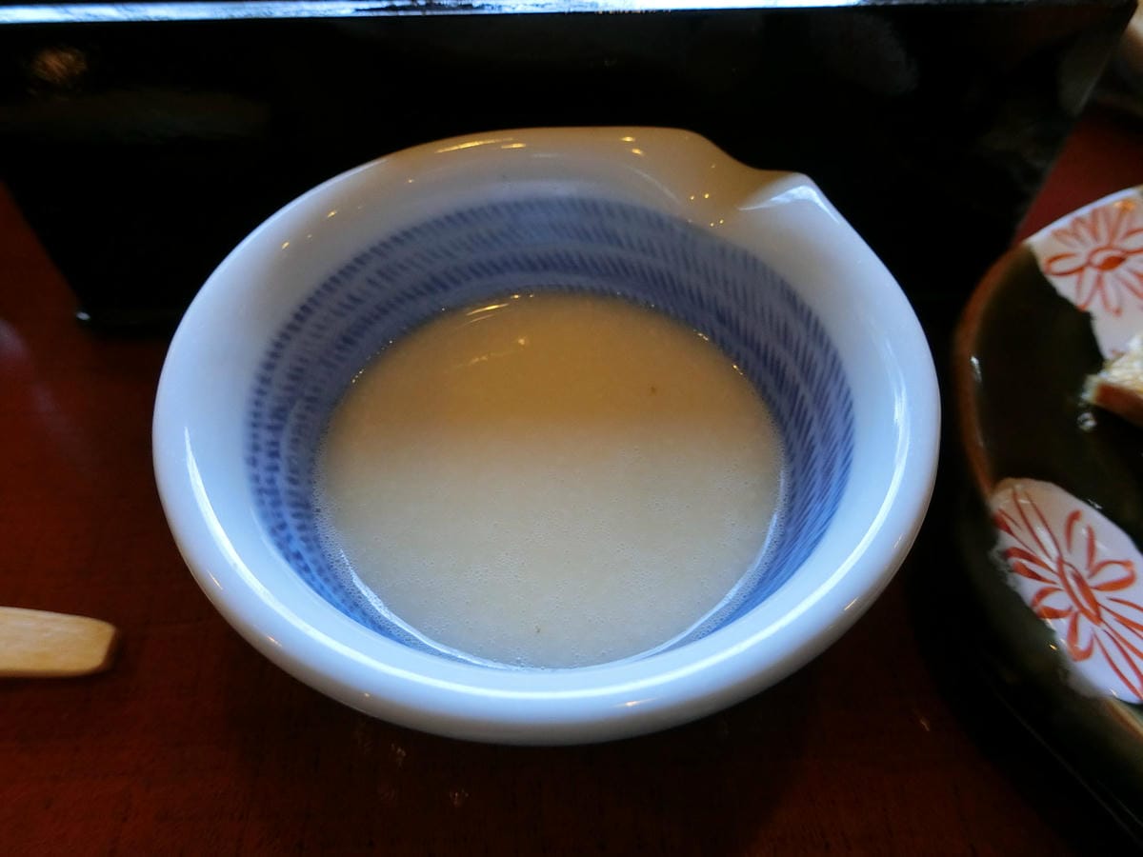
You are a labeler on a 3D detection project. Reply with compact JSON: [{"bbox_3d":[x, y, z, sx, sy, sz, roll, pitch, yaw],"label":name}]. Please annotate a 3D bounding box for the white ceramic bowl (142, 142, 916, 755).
[{"bbox_3d":[-0.002,0.002,0.163,0.128,0.061,0.134,0,52,-1],"label":"white ceramic bowl"}]

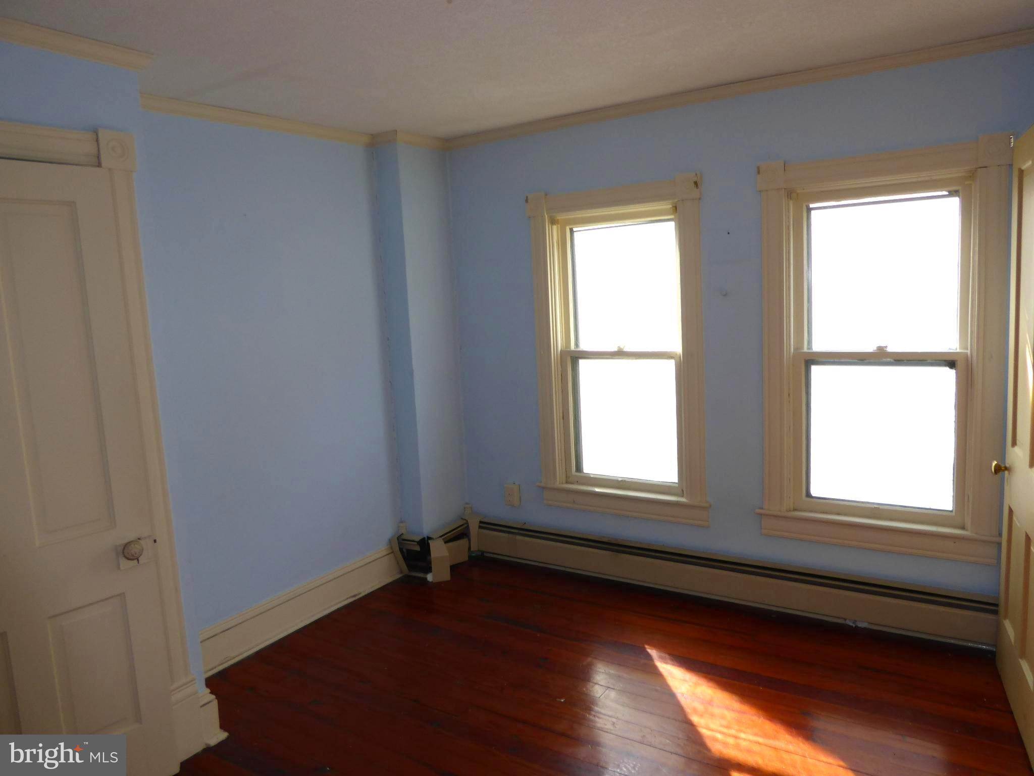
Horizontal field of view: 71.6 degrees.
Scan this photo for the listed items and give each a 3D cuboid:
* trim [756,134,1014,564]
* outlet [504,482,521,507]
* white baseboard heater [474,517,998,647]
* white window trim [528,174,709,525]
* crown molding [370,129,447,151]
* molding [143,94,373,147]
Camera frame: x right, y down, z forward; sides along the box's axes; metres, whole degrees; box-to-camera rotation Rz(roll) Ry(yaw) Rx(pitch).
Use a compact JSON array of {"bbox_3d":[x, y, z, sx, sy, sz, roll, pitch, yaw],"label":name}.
[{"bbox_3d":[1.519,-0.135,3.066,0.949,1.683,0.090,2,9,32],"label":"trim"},{"bbox_3d":[-0.030,0.628,4.168,0.084,0.119,0.026,2,9,32],"label":"outlet"},{"bbox_3d":[0.877,0.932,3.607,2.618,0.220,0.072,2,9,32],"label":"white baseboard heater"},{"bbox_3d":[0.519,-0.177,3.731,0.955,1.691,0.140,2,9,32],"label":"white window trim"},{"bbox_3d":[-0.581,-1.333,3.905,0.169,0.052,0.468,2,9,32],"label":"crown molding"},{"bbox_3d":[-1.125,-1.180,3.197,0.042,0.051,1.363,2,11,32],"label":"molding"}]

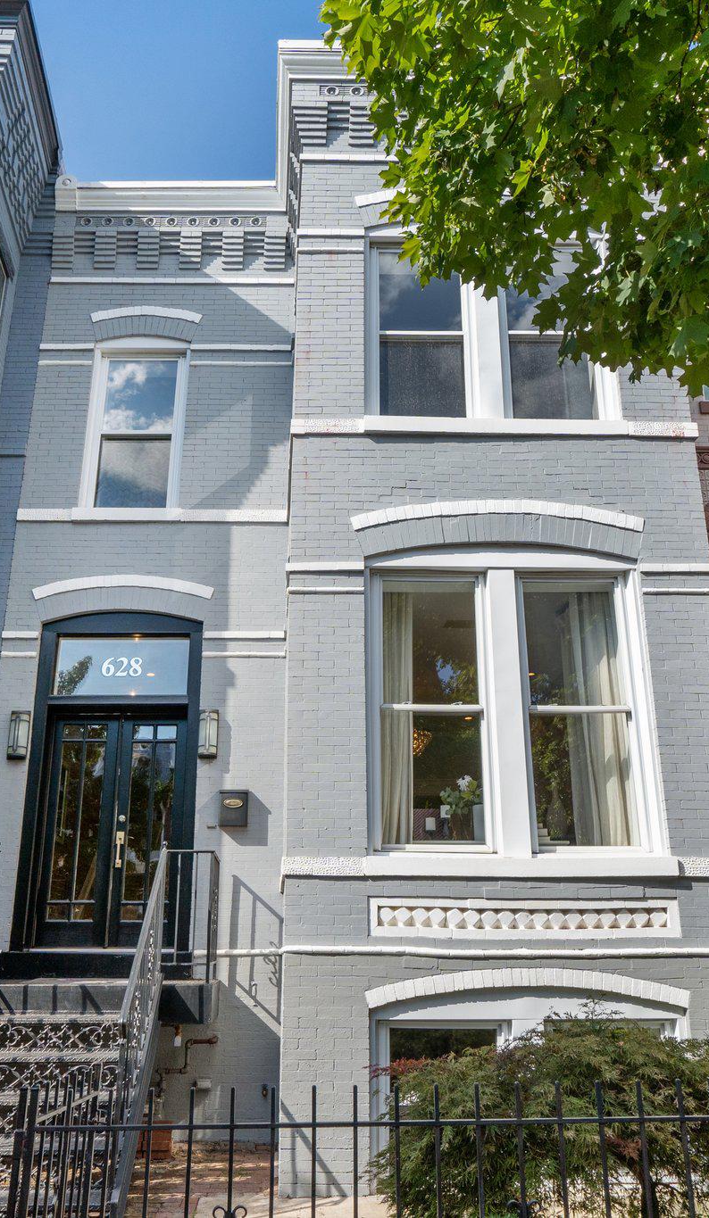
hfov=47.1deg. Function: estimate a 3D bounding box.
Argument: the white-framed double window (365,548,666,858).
[{"bbox_3d":[1.129,0.611,5.864,2.087,2.261,0.150,0,-15,-1],"label":"white-framed double window"}]

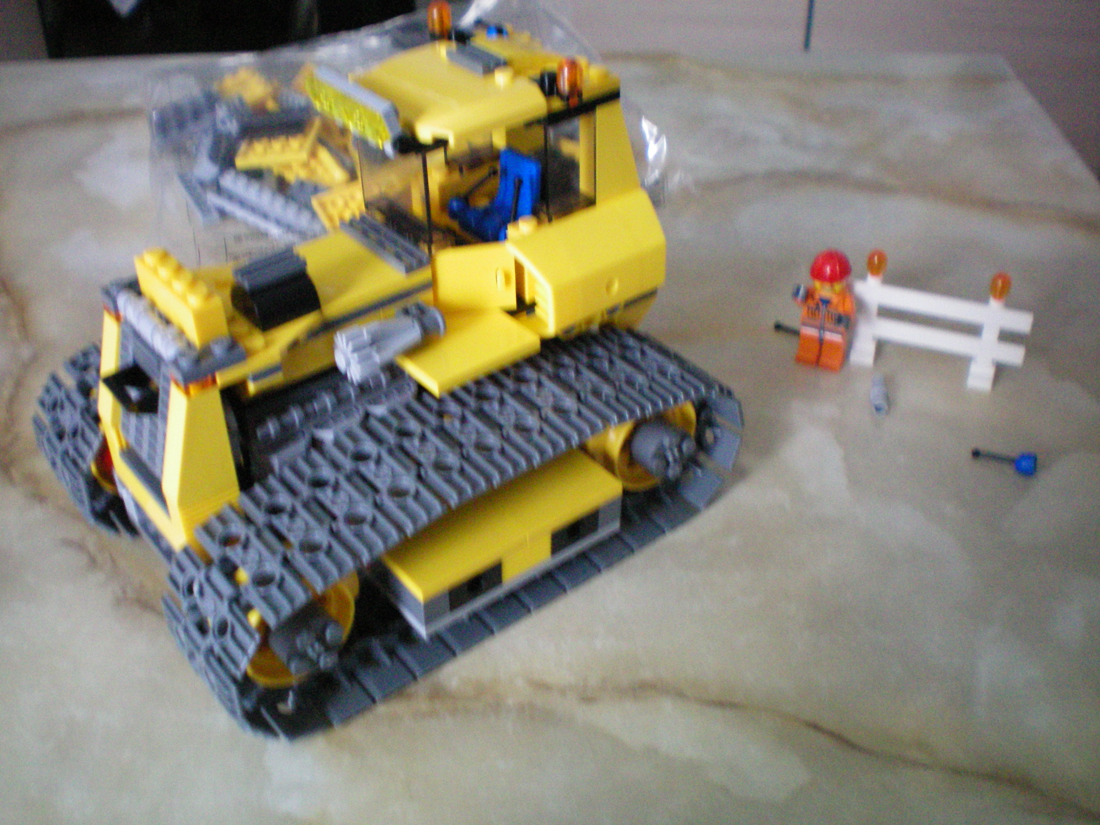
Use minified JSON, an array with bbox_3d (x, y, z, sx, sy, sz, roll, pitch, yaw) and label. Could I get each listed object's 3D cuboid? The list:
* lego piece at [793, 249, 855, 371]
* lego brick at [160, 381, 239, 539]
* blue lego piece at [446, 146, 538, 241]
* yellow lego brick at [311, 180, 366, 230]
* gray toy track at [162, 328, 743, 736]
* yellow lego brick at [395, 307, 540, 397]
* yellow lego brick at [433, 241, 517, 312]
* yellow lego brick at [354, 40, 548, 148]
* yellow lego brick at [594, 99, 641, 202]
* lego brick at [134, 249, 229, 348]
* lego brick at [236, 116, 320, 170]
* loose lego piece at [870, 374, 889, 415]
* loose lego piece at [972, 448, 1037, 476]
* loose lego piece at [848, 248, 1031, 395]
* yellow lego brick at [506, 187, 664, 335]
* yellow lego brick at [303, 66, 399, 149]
[{"bbox_3d":[0.092,-0.034,0.404,0.021,0.041,0.013,14,39,20],"label":"lego piece"},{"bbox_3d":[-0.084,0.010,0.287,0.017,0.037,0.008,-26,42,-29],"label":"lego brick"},{"bbox_3d":[-0.015,-0.061,0.334,0.021,0.019,0.017,-26,43,-29],"label":"blue lego piece"},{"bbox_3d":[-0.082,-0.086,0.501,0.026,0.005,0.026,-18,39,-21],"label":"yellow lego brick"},{"bbox_3d":[-0.020,0.025,0.319,0.159,0.050,0.040,-26,42,-29],"label":"gray toy track"},{"bbox_3d":[-0.021,-0.016,0.315,0.032,0.004,0.018,-26,43,-29],"label":"yellow lego brick"},{"bbox_3d":[-0.021,-0.037,0.321,0.024,0.019,0.006,2,36,5],"label":"yellow lego brick"},{"bbox_3d":[-0.026,-0.083,0.308,0.039,0.012,0.032,-26,43,-29],"label":"yellow lego brick"},{"bbox_3d":[0.016,-0.072,0.325,0.016,0.029,0.008,-26,42,-29],"label":"yellow lego brick"},{"bbox_3d":[-0.088,-0.028,0.288,0.008,0.011,0.032,-26,43,-29],"label":"lego brick"},{"bbox_3d":[-0.122,-0.120,0.539,0.032,0.006,0.028,-5,30,15],"label":"lego brick"},{"bbox_3d":[0.108,-0.006,0.396,0.006,0.006,0.018,5,37,8],"label":"loose lego piece"},{"bbox_3d":[0.138,0.014,0.366,0.018,0.006,0.007,11,38,16],"label":"loose lego piece"},{"bbox_3d":[0.126,-0.028,0.401,0.062,0.034,0.008,13,39,20],"label":"loose lego piece"},{"bbox_3d":[0.012,-0.041,0.324,0.045,0.021,0.018,-26,42,-29],"label":"yellow lego brick"},{"bbox_3d":[-0.048,-0.074,0.293,0.006,0.011,0.032,-34,46,-21],"label":"yellow lego brick"}]

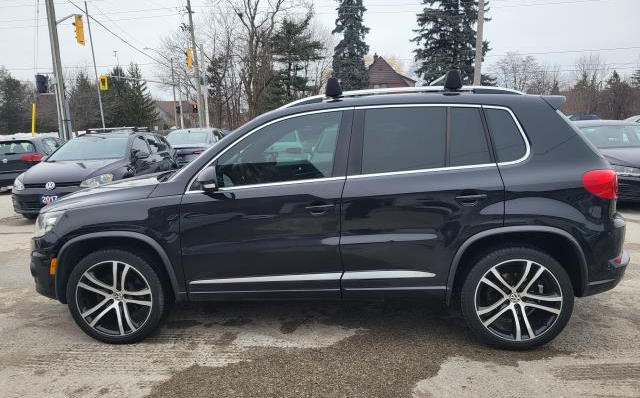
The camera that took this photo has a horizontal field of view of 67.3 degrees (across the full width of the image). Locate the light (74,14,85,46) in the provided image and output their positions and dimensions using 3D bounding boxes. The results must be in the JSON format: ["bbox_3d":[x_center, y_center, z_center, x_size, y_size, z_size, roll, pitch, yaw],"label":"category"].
[{"bbox_3d":[-10.015,-7.031,20.000,0.360,1.130,0.500,1,9,19],"label":"light"}]

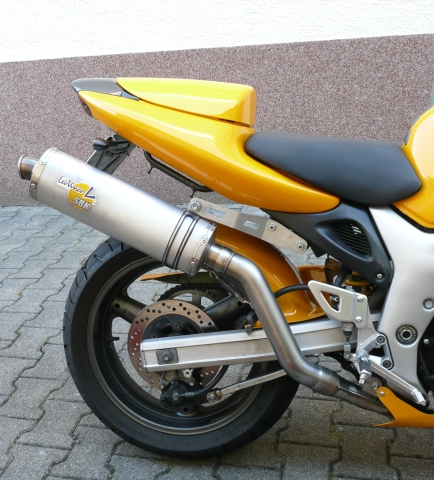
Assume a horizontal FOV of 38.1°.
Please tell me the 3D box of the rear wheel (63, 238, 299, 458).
[{"bbox_3d":[-0.086,0.249,1.594,0.624,0.624,0.160,0,9,12],"label":"rear wheel"}]

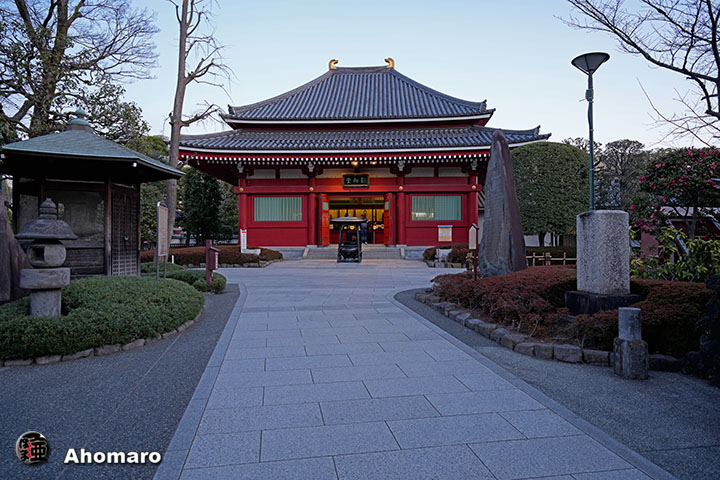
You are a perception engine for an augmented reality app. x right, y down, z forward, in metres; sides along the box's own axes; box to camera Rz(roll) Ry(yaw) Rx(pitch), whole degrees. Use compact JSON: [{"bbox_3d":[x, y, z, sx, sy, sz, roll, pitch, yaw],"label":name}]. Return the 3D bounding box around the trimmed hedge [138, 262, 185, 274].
[{"bbox_3d":[-6.171,0.832,14.300,1.500,0.420,1.300,0,2,-10],"label":"trimmed hedge"}]

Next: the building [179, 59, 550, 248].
[{"bbox_3d":[0.186,-4.412,24.500,15.400,10.300,12.400,1,2,4],"label":"building"}]

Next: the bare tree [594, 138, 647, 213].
[{"bbox_3d":[15.917,-2.681,28.000,3.000,6.600,3.000,0,2,0],"label":"bare tree"}]

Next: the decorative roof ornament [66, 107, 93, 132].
[{"bbox_3d":[-6.209,-2.672,10.200,0.500,0.550,0.500,0,2,-10],"label":"decorative roof ornament"}]

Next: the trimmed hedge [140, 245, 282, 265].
[{"bbox_3d":[-5.617,0.582,17.400,4.900,0.650,2.800,1,2,4],"label":"trimmed hedge"}]

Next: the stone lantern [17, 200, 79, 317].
[{"bbox_3d":[-4.362,0.341,6.400,0.710,1.780,0.710,0,2,-7],"label":"stone lantern"}]

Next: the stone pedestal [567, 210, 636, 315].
[{"bbox_3d":[3.838,0.369,7.250,0.760,1.620,0.760,0,2,-10],"label":"stone pedestal"}]

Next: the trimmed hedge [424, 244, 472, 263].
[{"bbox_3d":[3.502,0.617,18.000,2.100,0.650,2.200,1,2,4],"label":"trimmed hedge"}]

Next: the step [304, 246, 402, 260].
[{"bbox_3d":[-0.285,0.640,20.200,4.400,0.440,1.100,1,2,4],"label":"step"}]

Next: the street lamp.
[{"bbox_3d":[4.218,-1.015,8.400,0.630,4.800,0.630,0,2,-10],"label":"street lamp"}]

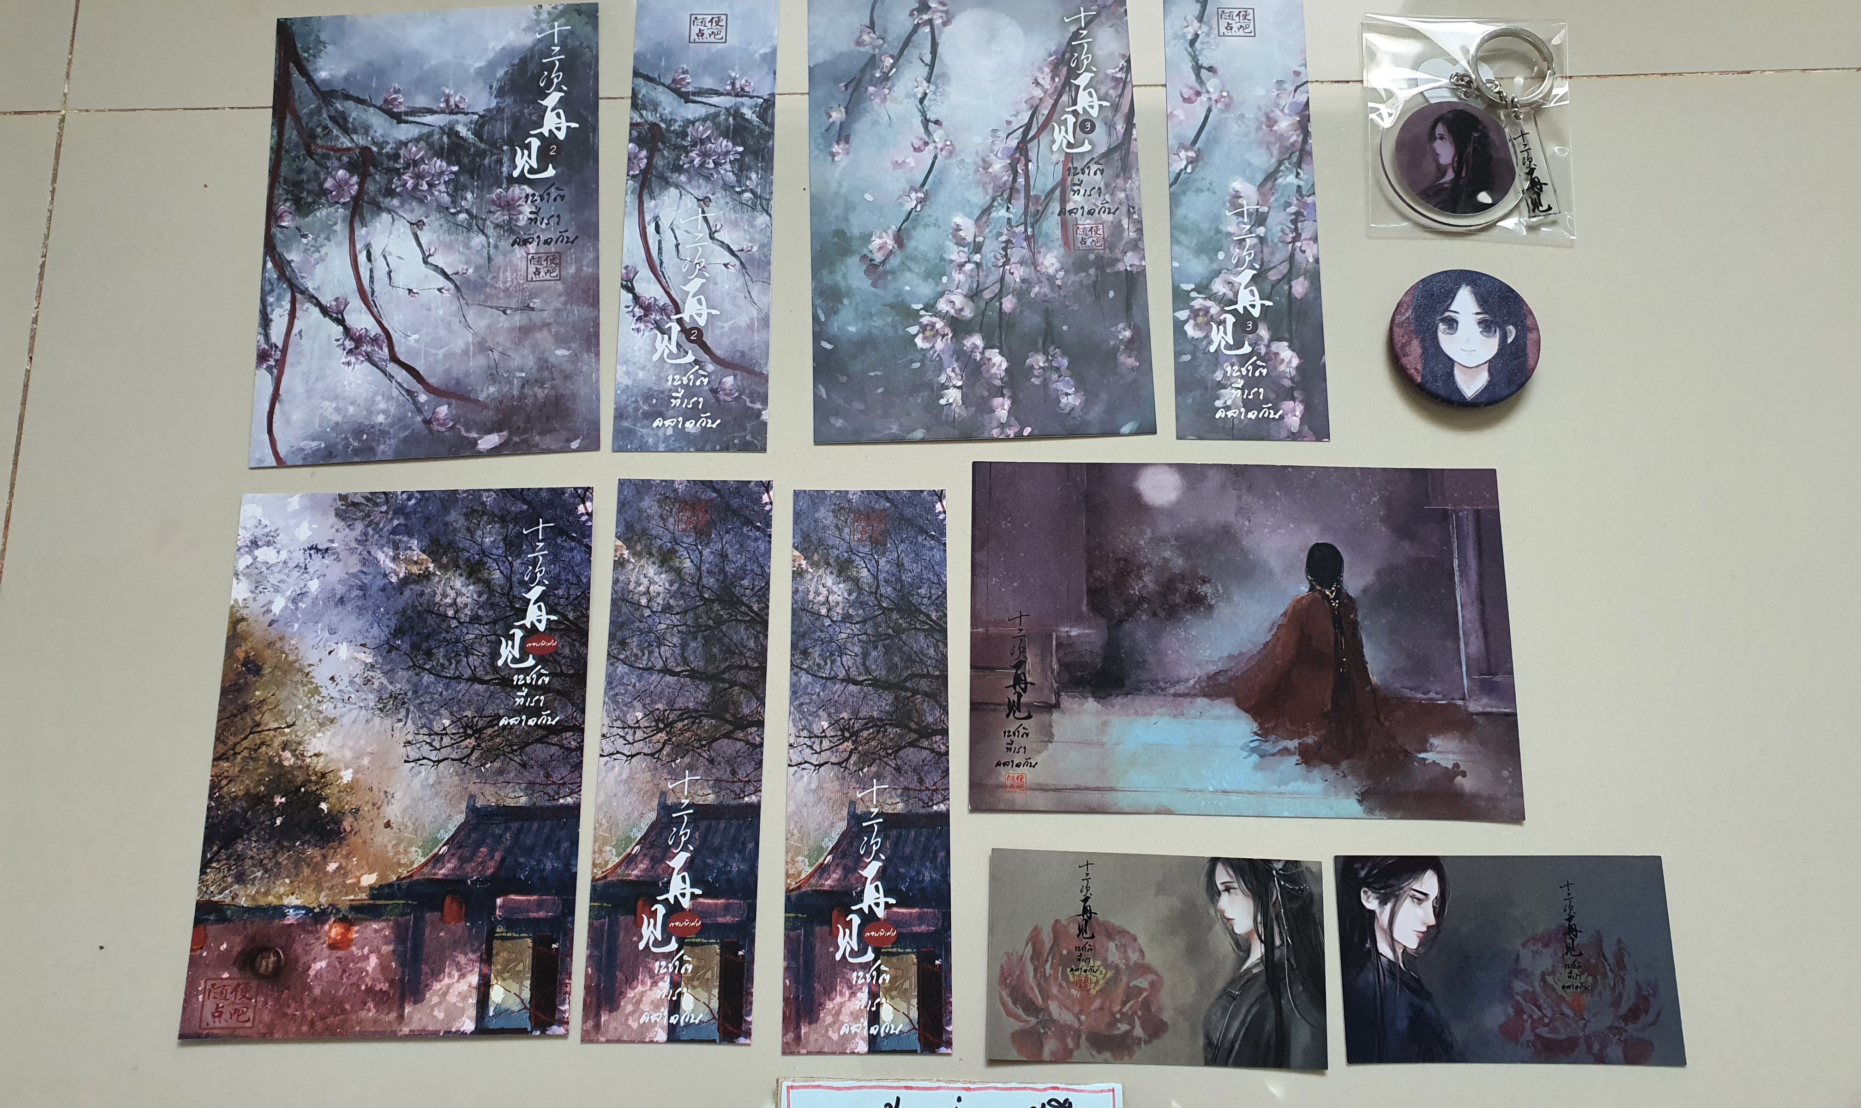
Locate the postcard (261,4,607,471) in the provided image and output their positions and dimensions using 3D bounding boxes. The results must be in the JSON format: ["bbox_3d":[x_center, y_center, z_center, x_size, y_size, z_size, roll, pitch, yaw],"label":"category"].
[{"bbox_3d":[-0.152,-0.101,0.427,0.102,0.002,0.151,-3,75,-1],"label":"postcard"}]

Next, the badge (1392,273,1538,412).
[{"bbox_3d":[0.160,-0.064,0.417,0.045,0.005,0.045,0,75,0],"label":"badge"}]

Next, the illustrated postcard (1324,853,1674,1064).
[{"bbox_3d":[0.154,0.108,0.374,0.089,0.002,0.054,0,75,0],"label":"illustrated postcard"}]

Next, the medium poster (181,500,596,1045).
[{"bbox_3d":[-0.147,0.054,0.386,0.102,0.002,0.151,-1,75,0],"label":"medium poster"}]

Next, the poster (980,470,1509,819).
[{"bbox_3d":[0.088,0.023,0.396,0.153,0.002,0.101,1,75,0],"label":"poster"}]

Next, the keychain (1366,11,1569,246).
[{"bbox_3d":[0.167,-0.133,0.434,0.064,0.008,0.078,2,75,0],"label":"keychain"}]

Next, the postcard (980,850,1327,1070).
[{"bbox_3d":[0.061,0.108,0.373,0.089,0.002,0.054,2,75,0],"label":"postcard"}]

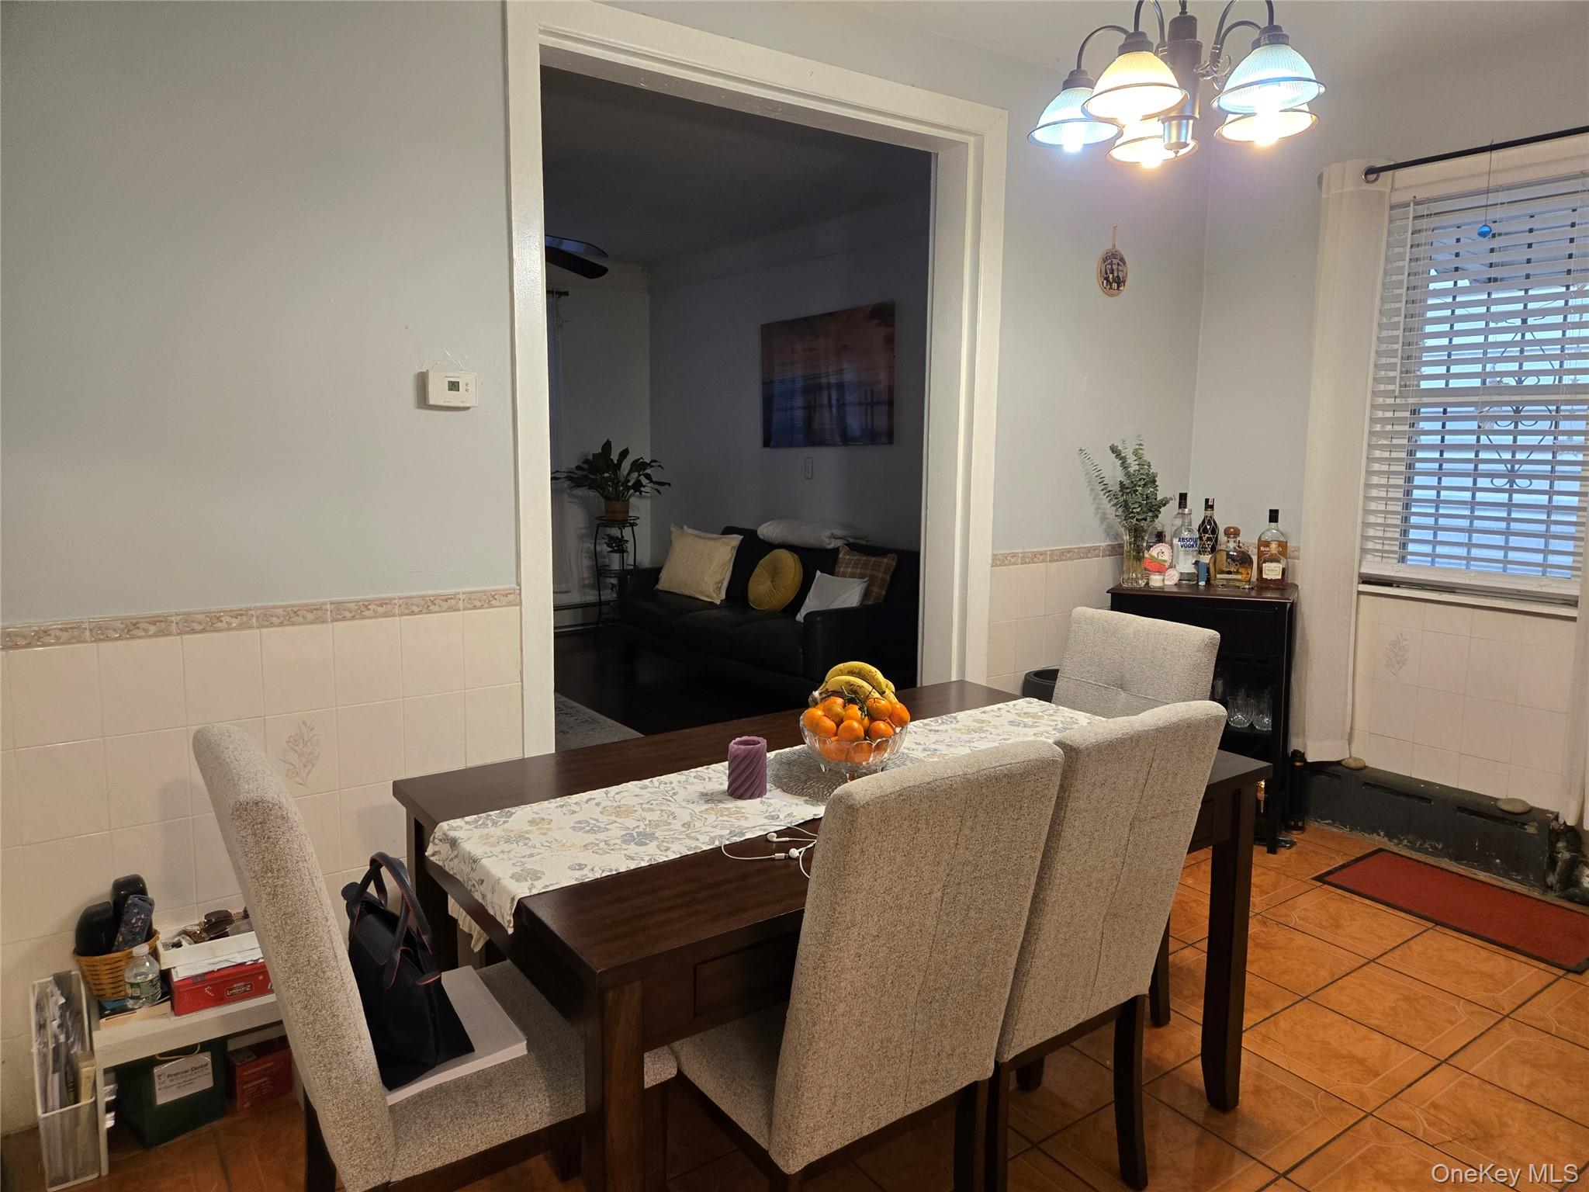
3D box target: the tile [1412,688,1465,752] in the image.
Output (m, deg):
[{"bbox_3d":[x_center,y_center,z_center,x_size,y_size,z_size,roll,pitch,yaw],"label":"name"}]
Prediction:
[{"bbox_3d":[2.244,0.430,3.670,0.010,0.199,0.151,-5,10,-35],"label":"tile"}]

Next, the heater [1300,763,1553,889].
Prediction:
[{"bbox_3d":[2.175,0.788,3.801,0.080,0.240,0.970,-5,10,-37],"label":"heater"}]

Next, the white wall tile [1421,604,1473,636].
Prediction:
[{"bbox_3d":[2.246,0.075,3.620,0.010,0.118,0.151,-5,10,-35],"label":"white wall tile"}]

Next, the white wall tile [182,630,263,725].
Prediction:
[{"bbox_3d":[-1.240,0.178,2.296,0.150,0.200,0.010,-5,10,-36],"label":"white wall tile"}]

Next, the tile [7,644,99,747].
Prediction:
[{"bbox_3d":[-1.489,0.199,2.127,0.150,0.200,0.010,-5,10,-37],"label":"tile"}]

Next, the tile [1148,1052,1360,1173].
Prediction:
[{"bbox_3d":[1.020,1.123,2.342,0.341,0.010,0.341,-5,10,-35],"label":"tile"}]

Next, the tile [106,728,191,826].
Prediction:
[{"bbox_3d":[-1.363,0.385,2.234,0.150,0.200,0.010,-6,11,-36],"label":"tile"}]

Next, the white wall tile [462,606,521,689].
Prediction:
[{"bbox_3d":[-0.766,0.132,2.677,0.151,0.199,0.010,-5,10,-35],"label":"white wall tile"}]

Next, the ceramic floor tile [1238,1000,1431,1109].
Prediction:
[{"bbox_3d":[1.299,1.092,2.536,0.345,0.010,0.340,-5,10,-35],"label":"ceramic floor tile"}]

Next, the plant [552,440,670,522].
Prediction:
[{"bbox_3d":[-1.302,-0.816,7.500,0.840,0.585,0.720,-1,9,-10],"label":"plant"}]

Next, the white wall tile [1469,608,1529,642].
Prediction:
[{"bbox_3d":[2.355,0.098,3.529,0.010,0.108,0.150,-5,10,-37],"label":"white wall tile"}]

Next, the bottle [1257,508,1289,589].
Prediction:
[{"bbox_3d":[1.754,-0.177,3.870,0.107,0.283,0.085,3,9,18],"label":"bottle"}]

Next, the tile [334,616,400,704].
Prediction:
[{"bbox_3d":[-1.006,0.154,2.486,0.150,0.200,0.010,-5,10,-37],"label":"tile"}]

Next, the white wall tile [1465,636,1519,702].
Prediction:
[{"bbox_3d":[2.353,0.250,3.551,0.010,0.200,0.150,-5,10,-37],"label":"white wall tile"}]

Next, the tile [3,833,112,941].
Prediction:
[{"bbox_3d":[-1.486,0.593,2.174,0.150,0.200,0.010,-6,11,-36],"label":"tile"}]

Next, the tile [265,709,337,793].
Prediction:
[{"bbox_3d":[-1.139,0.368,2.445,0.151,0.199,0.010,-5,10,-35],"label":"tile"}]

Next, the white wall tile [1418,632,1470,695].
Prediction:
[{"bbox_3d":[2.262,0.232,3.671,0.010,0.200,0.150,-5,10,-37],"label":"white wall tile"}]

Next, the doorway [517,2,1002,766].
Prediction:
[{"bbox_3d":[-0.034,-0.291,3.187,1.710,2.500,0.170,-5,10,-36],"label":"doorway"}]

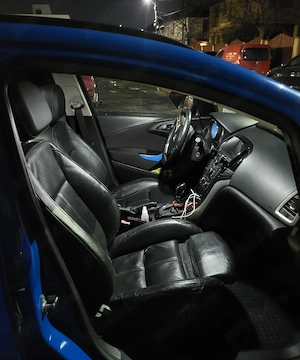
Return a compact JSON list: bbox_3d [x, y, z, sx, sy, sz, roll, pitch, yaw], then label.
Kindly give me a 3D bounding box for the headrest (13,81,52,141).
[{"bbox_3d":[-0.397,-0.227,0.965,0.110,0.180,0.250,-20,23,0],"label":"headrest"}]

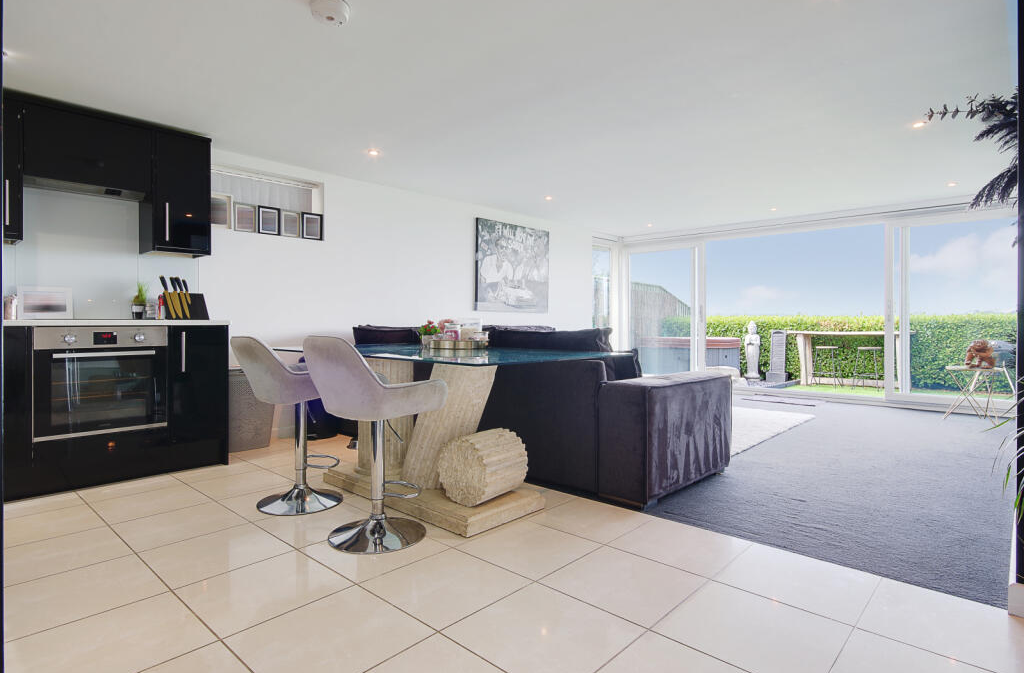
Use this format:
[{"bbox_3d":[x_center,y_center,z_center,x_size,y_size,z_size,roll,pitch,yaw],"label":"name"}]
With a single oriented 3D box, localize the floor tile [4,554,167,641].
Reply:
[{"bbox_3d":[-1.438,0.851,1.794,0.433,0.010,0.427,1,2,43],"label":"floor tile"}]

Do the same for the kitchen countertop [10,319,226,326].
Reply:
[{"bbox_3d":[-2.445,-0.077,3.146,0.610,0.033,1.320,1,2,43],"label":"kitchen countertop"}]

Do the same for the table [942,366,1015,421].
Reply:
[{"bbox_3d":[4.409,0.555,5.142,0.440,0.520,0.440,0,1,0],"label":"table"}]

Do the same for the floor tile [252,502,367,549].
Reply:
[{"bbox_3d":[-0.885,0.864,2.505,0.443,0.010,0.443,1,2,42],"label":"floor tile"}]

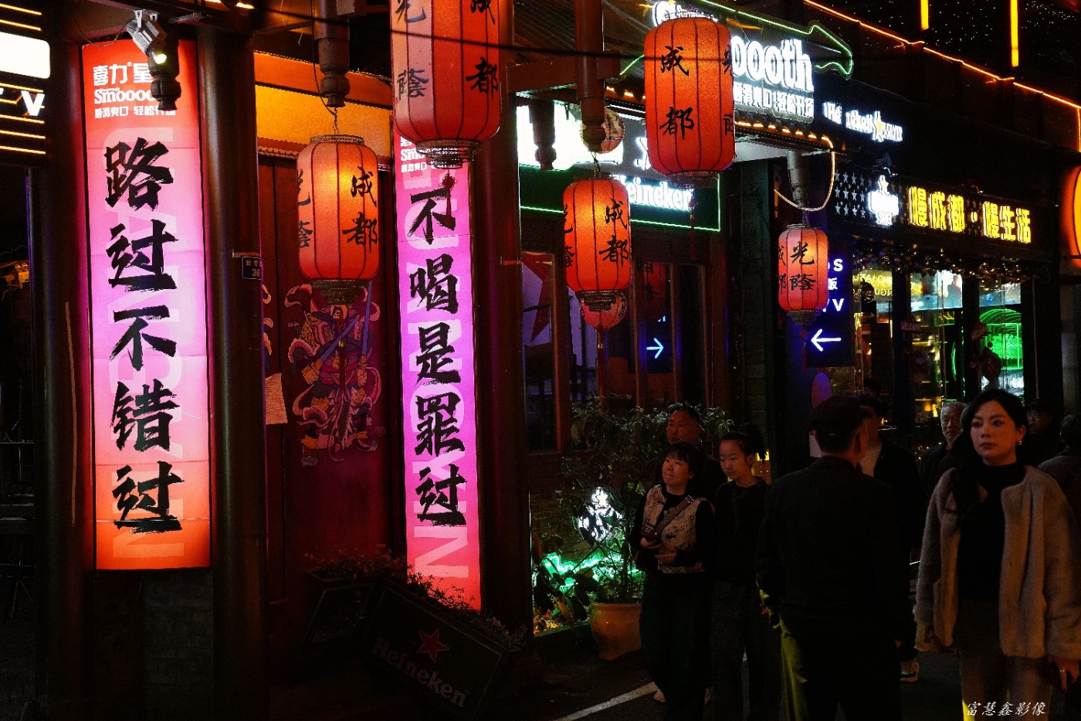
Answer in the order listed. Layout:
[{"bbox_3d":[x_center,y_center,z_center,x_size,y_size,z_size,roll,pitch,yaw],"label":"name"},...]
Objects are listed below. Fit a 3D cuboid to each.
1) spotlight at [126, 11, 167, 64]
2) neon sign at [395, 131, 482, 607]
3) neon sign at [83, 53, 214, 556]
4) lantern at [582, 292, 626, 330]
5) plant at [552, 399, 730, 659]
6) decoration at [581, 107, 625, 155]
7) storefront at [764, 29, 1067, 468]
[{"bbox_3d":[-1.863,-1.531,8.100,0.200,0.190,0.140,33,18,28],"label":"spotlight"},{"bbox_3d":[-0.653,-0.032,10.800,0.585,3.100,0.080,-2,0,33],"label":"neon sign"},{"bbox_3d":[-1.980,-0.278,8.600,0.590,2.630,0.080,-2,0,4],"label":"neon sign"},{"bbox_3d":[0.425,-0.352,11.400,0.300,0.300,0.300,-2,0,0],"label":"lantern"},{"bbox_3d":[0.652,1.079,11.150,1.100,1.640,1.000,-2,0,0],"label":"plant"},{"bbox_3d":[0.419,-1.525,11.400,0.300,0.300,0.300,-2,0,0],"label":"decoration"},{"bbox_3d":[4.157,-0.759,19.815,1.300,5.200,8.570,-2,0,33],"label":"storefront"}]

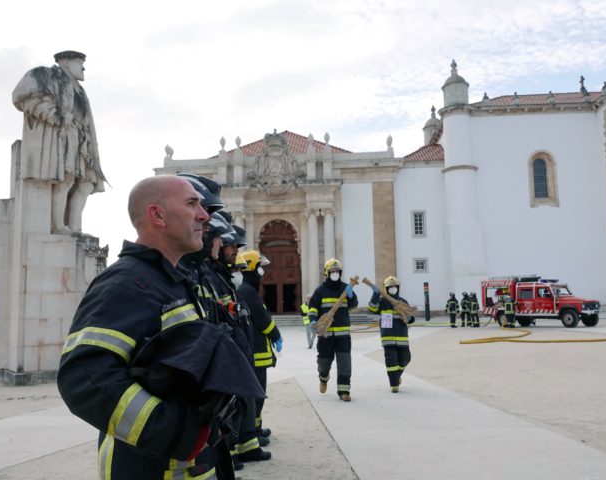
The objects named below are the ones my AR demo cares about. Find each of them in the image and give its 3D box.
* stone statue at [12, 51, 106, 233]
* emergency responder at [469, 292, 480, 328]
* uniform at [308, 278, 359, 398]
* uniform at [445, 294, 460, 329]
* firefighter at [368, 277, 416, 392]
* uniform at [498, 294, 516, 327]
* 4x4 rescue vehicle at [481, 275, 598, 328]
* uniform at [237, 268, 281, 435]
[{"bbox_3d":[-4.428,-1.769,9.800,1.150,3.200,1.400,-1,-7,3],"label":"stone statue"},{"bbox_3d":[8.441,3.460,26.500,0.520,1.700,0.400,-2,-7,9],"label":"emergency responder"},{"bbox_3d":[0.403,1.256,7.018,0.660,1.530,0.500,-1,-7,-2],"label":"uniform"},{"bbox_3d":[7.281,3.473,26.300,0.640,1.680,0.380,-2,-7,6],"label":"uniform"},{"bbox_3d":[1.239,1.333,7.600,0.660,1.640,0.480,-1,-7,0],"label":"firefighter"},{"bbox_3d":[9.776,3.371,25.752,0.640,1.600,0.480,-5,-8,30],"label":"uniform"},{"bbox_3d":[11.288,2.944,25.770,1.830,2.360,5.100,3,-8,-34],"label":"4x4 rescue vehicle"},{"bbox_3d":[-0.430,1.062,5.100,0.440,1.560,0.550,0,-7,-6],"label":"uniform"}]

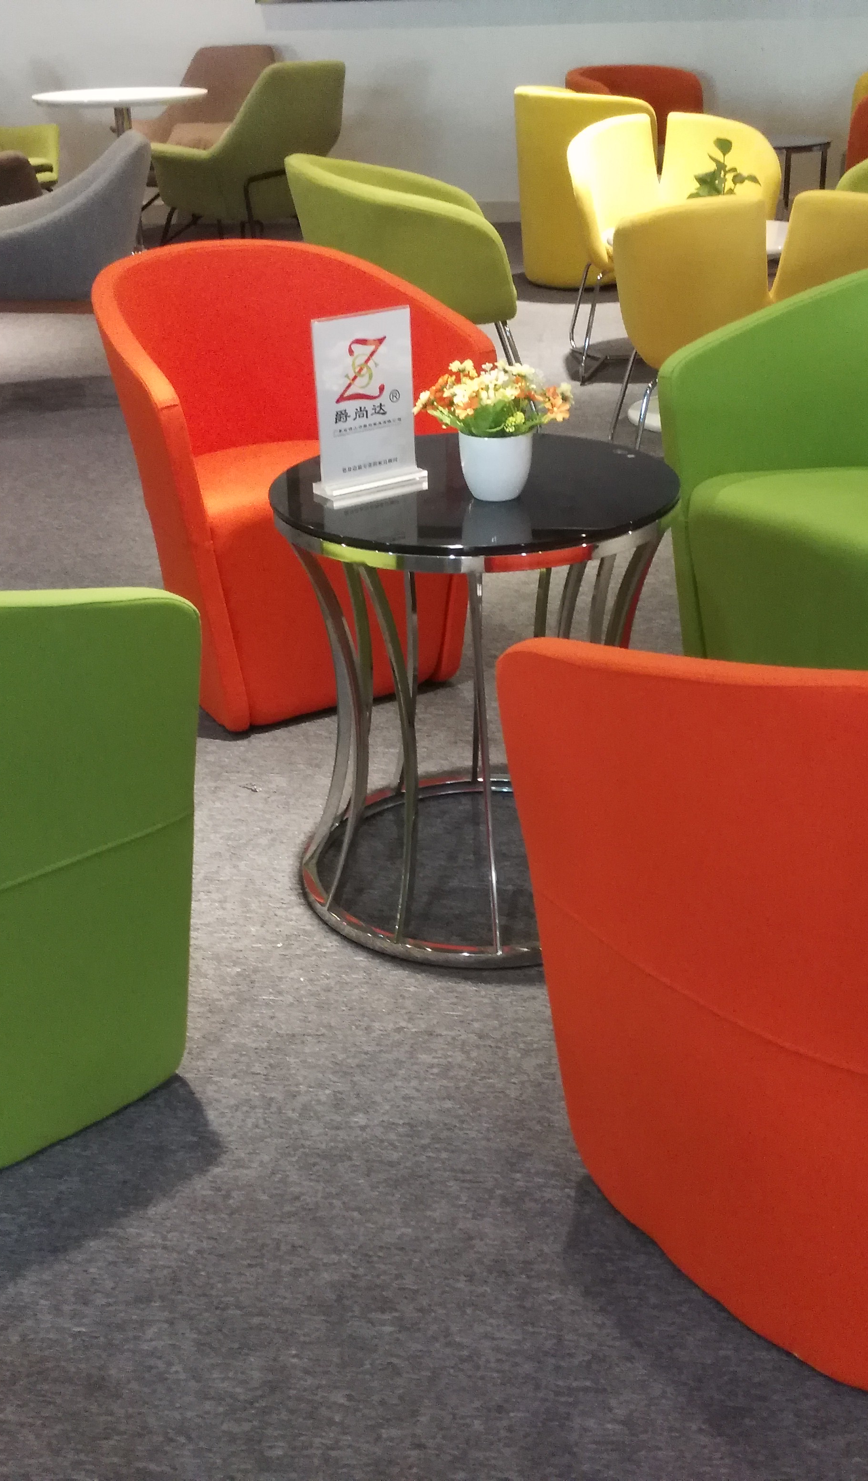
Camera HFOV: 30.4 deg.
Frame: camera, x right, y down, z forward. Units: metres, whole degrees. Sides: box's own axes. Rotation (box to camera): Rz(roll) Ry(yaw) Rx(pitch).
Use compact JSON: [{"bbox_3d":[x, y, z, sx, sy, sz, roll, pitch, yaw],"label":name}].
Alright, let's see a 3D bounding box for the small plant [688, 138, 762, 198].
[{"bbox_3d":[0.823,-1.575,4.593,0.210,0.280,0.210,-2,25,0],"label":"small plant"}]

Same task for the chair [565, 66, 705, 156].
[{"bbox_3d":[0.944,-2.777,7.586,0.650,0.750,0.620,-16,29,-27],"label":"chair"}]

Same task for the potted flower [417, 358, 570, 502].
[{"bbox_3d":[0.078,-0.403,2.069,0.200,0.170,0.195,-2,26,0],"label":"potted flower"}]

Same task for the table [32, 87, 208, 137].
[{"bbox_3d":[-1.475,-2.724,7.707,0.820,0.730,0.820,-2,25,0],"label":"table"}]

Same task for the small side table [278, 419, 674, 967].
[{"bbox_3d":[0.061,-0.072,2.200,0.527,0.580,0.527,-1,25,1],"label":"small side table"}]

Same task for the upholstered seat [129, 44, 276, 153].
[{"bbox_3d":[-1.143,-3.000,8.080,0.740,0.890,0.760,15,30,31],"label":"upholstered seat"}]

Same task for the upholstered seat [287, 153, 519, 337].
[{"bbox_3d":[-0.045,-1.288,4.601,0.670,0.755,0.630,0,26,4],"label":"upholstered seat"}]

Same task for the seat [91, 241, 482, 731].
[{"bbox_3d":[-0.286,-0.480,2.885,0.624,0.752,0.574,-15,28,-26],"label":"seat"}]

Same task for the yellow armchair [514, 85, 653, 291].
[{"bbox_3d":[0.602,-2.429,6.995,0.600,0.770,0.660,-8,26,-13],"label":"yellow armchair"}]

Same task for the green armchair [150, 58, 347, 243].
[{"bbox_3d":[-0.827,-2.470,6.959,0.710,0.860,0.670,21,34,38],"label":"green armchair"}]

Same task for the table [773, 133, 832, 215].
[{"bbox_3d":[1.401,-2.285,6.832,0.560,0.500,0.560,-2,26,0],"label":"table"}]

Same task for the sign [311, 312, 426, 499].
[{"bbox_3d":[-0.085,-0.435,2.066,0.150,0.222,0.046,-16,29,-28],"label":"sign"}]

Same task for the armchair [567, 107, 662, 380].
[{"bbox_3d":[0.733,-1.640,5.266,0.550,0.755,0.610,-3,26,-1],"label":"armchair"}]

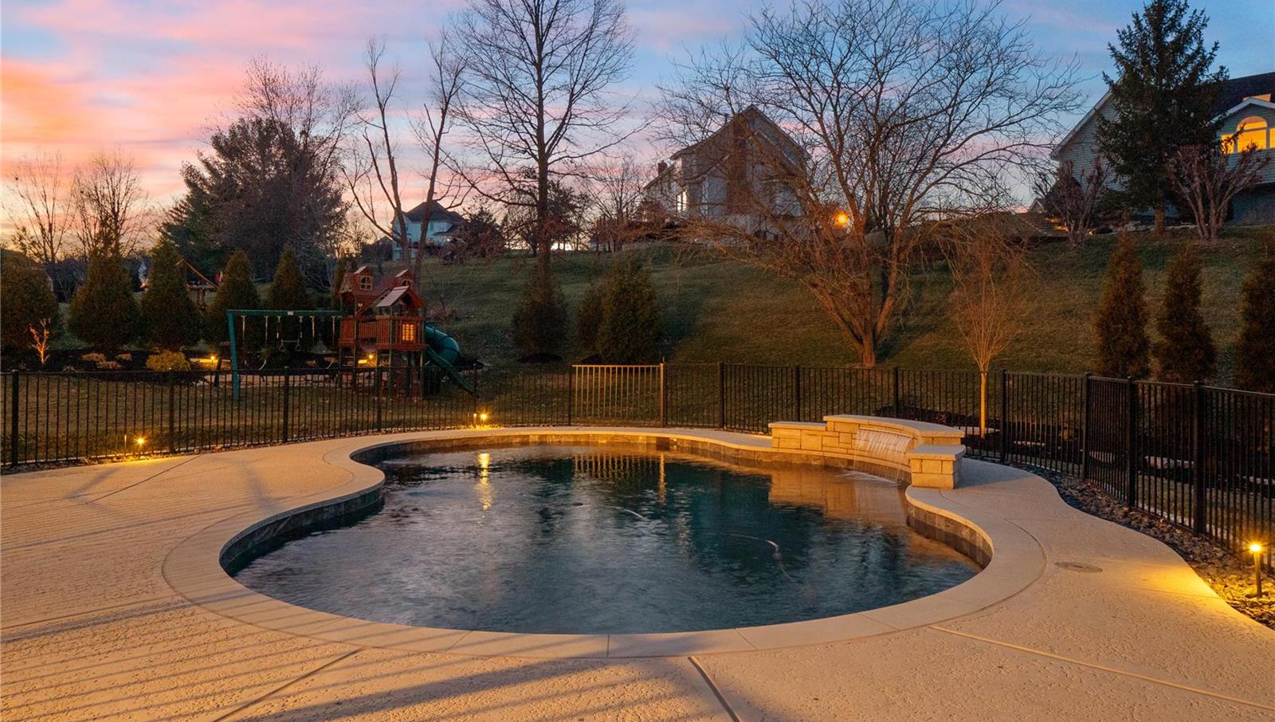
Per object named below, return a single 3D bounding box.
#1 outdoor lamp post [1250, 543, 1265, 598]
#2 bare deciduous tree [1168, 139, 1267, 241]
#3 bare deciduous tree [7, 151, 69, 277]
[{"bbox_3d":[3.470,1.164,4.750,0.080,0.330,0.080,0,0,0],"label":"outdoor lamp post"},{"bbox_3d":[23.900,-7.120,35.000,4.050,4.150,3.800,0,0,0],"label":"bare deciduous tree"},{"bbox_3d":[-43.700,-10.400,62.000,4.600,10.000,4.400,0,0,0],"label":"bare deciduous tree"}]

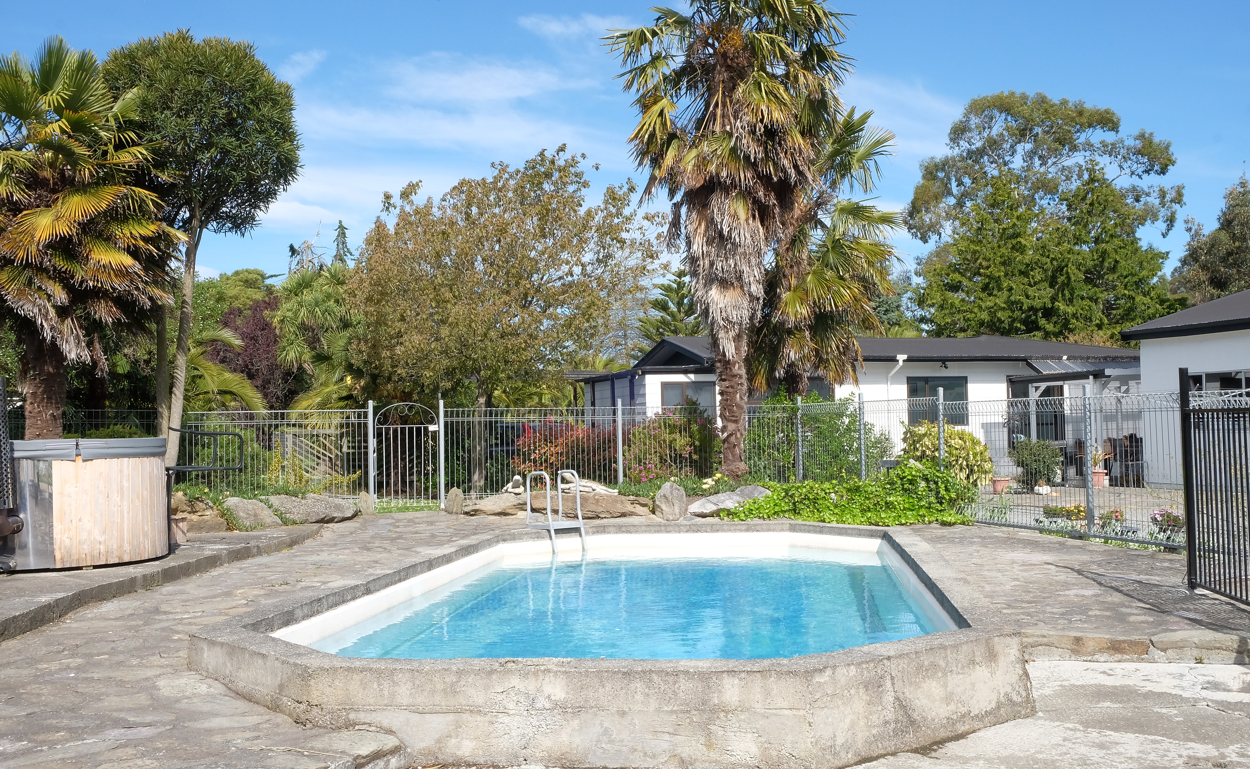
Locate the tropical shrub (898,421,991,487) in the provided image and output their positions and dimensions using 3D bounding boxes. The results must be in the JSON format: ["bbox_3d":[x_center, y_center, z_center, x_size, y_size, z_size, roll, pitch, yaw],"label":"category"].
[{"bbox_3d":[3.792,0.939,14.776,1.050,1.024,1.000,-1,-2,0],"label":"tropical shrub"}]

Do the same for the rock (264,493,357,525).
[{"bbox_3d":[-3.793,1.499,15.100,1.080,0.380,0.580,0,-2,-18],"label":"rock"}]

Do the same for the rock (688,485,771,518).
[{"bbox_3d":[1.305,1.432,15.400,1.030,0.400,0.550,-1,-2,0],"label":"rock"}]

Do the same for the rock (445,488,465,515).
[{"bbox_3d":[-2.075,1.429,15.262,0.250,0.304,0.200,-1,-2,0],"label":"rock"}]

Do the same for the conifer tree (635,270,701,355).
[{"bbox_3d":[1.600,-0.640,39.000,3.200,6.300,3.200,-1,-2,0],"label":"conifer tree"}]

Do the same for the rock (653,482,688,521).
[{"bbox_3d":[0.547,1.398,14.900,0.400,0.460,0.280,-1,-2,0],"label":"rock"}]

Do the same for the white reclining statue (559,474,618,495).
[{"bbox_3d":[-0.425,1.140,14.300,0.700,0.250,0.280,-1,-2,0],"label":"white reclining statue"}]

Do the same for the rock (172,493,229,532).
[{"bbox_3d":[-4.439,1.324,13.015,0.680,0.408,0.500,-1,-2,0],"label":"rock"}]

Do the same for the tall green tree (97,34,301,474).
[{"bbox_3d":[-5.080,-1.442,15.000,2.400,5.600,2.400,-1,-2,0],"label":"tall green tree"}]

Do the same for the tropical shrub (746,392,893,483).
[{"bbox_3d":[2.618,0.762,16.883,1.900,1.339,1.500,-1,-2,0],"label":"tropical shrub"}]

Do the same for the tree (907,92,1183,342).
[{"bbox_3d":[14.814,-3.878,44.147,9.500,12.983,9.000,-1,-2,0],"label":"tree"}]

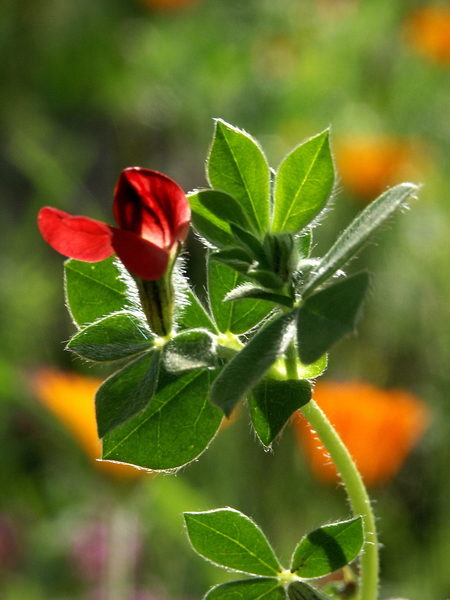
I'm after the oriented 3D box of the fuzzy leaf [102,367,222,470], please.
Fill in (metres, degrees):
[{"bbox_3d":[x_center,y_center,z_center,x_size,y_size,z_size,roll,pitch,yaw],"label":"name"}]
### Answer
[{"bbox_3d":[-0.009,0.017,0.502,0.015,0.021,0.003,44,-6,4],"label":"fuzzy leaf"}]

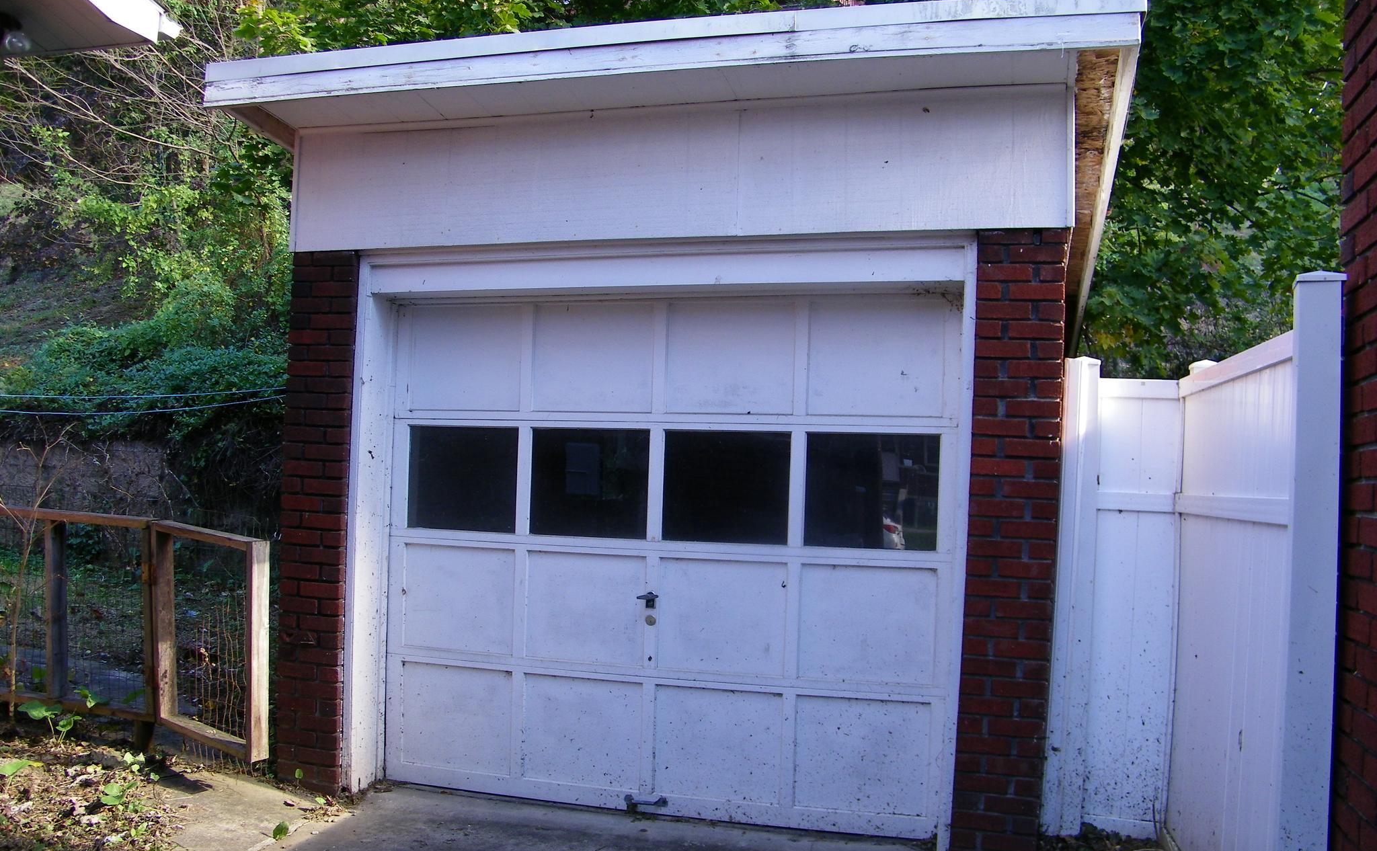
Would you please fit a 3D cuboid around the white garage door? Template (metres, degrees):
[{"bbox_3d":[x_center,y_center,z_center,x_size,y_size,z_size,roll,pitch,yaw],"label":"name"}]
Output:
[{"bbox_3d":[-0.149,0.509,4.514,2.370,2.085,0.080,2,-1,15],"label":"white garage door"}]

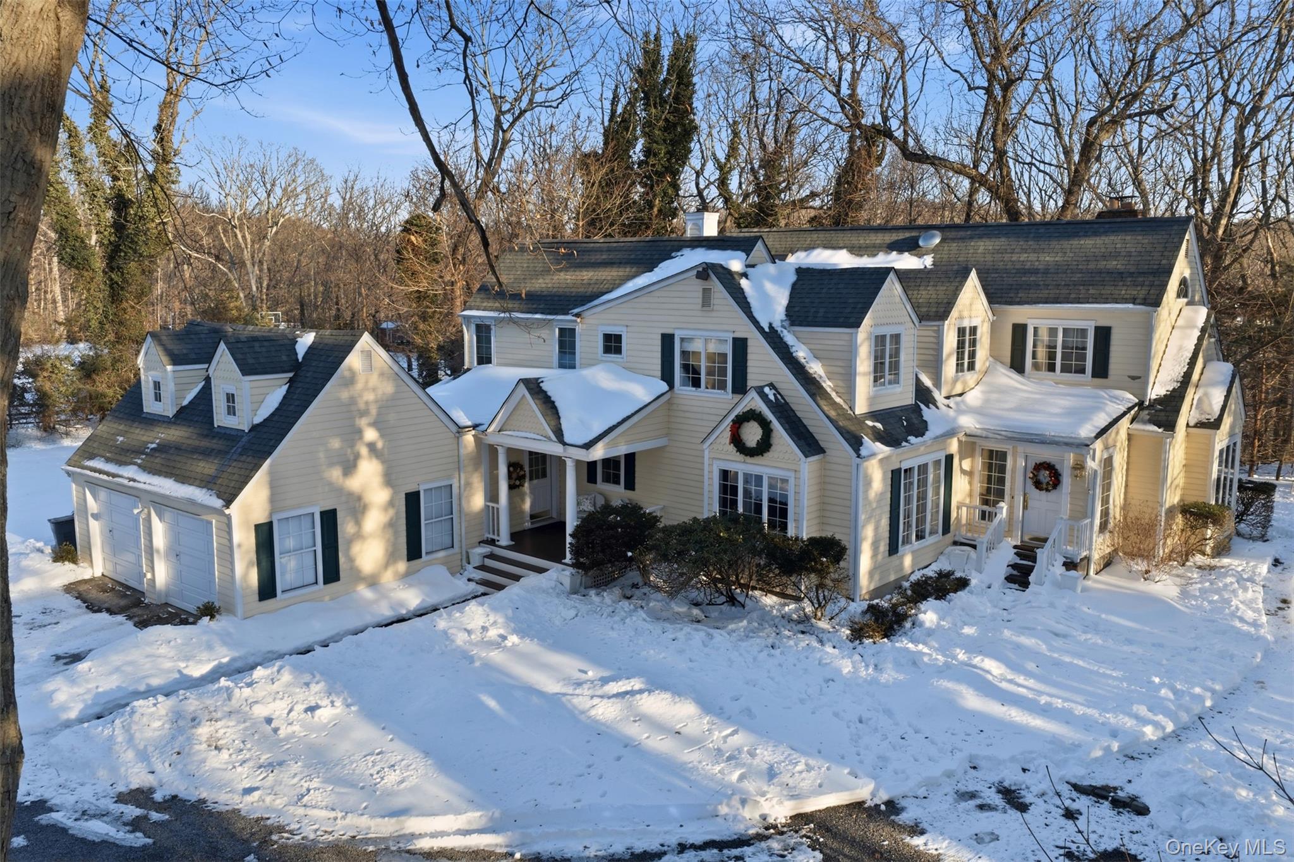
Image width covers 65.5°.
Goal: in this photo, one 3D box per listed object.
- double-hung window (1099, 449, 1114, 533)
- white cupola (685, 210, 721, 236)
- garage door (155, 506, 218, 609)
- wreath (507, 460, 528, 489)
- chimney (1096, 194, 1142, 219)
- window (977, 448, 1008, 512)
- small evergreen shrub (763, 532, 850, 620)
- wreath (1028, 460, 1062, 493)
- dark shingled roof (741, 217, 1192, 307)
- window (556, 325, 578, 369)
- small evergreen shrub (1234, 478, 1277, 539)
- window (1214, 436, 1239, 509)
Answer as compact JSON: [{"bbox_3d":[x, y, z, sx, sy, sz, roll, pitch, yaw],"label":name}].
[{"bbox_3d":[10.334,1.355,22.634,0.100,1.930,0.880,7,11,39],"label":"double-hung window"},{"bbox_3d":[1.582,-5.872,29.016,0.720,0.820,0.720,8,12,40],"label":"white cupola"},{"bbox_3d":[-9.769,2.873,21.630,2.600,2.250,0.120,7,11,39],"label":"garage door"},{"bbox_3d":[-3.142,1.107,24.583,0.150,0.730,0.700,7,11,39],"label":"wreath"},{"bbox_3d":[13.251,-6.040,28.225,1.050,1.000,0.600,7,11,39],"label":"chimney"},{"bbox_3d":[8.581,1.368,25.047,0.718,1.869,0.120,7,11,39],"label":"window"},{"bbox_3d":[3.191,2.923,20.046,1.600,1.730,1.400,7,11,39],"label":"small evergreen shrub"},{"bbox_3d":[8.962,1.032,22.738,0.680,0.680,0.140,7,11,39],"label":"wreath"},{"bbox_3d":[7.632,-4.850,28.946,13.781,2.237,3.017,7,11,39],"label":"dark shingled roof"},{"bbox_3d":[-2.001,-2.027,25.338,0.790,1.280,0.120,7,11,39],"label":"window"},{"bbox_3d":[16.428,2.109,27.248,1.250,1.380,1.150,7,11,39],"label":"small evergreen shrub"},{"bbox_3d":[14.576,1.109,25.298,0.120,1.950,2.700,7,11,39],"label":"window"}]

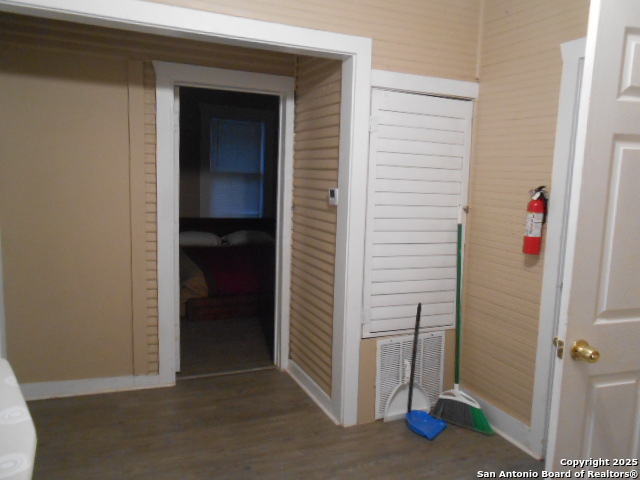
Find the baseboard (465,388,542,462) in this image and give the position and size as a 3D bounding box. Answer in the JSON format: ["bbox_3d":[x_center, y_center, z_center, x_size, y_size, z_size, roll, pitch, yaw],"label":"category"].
[{"bbox_3d":[1.051,1.058,2.822,0.022,0.134,0.645,-1,7,-23],"label":"baseboard"}]

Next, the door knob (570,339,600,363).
[{"bbox_3d":[0.820,0.348,1.470,0.062,0.062,0.062,0,7,-16],"label":"door knob"}]

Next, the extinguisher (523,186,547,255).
[{"bbox_3d":[1.109,-0.100,2.476,0.108,0.352,0.103,-2,8,-33],"label":"extinguisher"}]

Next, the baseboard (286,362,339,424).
[{"bbox_3d":[-0.064,0.988,3.236,0.022,0.115,0.885,-1,7,-23],"label":"baseboard"}]

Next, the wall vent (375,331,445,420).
[{"bbox_3d":[0.566,0.835,2.954,0.492,0.490,0.022,-1,7,-23],"label":"wall vent"}]

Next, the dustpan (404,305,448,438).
[{"bbox_3d":[0.623,0.744,2.806,0.220,0.735,0.230,7,8,38],"label":"dustpan"}]

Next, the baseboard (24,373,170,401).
[{"bbox_3d":[-1.452,0.958,3.179,0.920,0.102,0.022,-1,7,-21],"label":"baseboard"}]

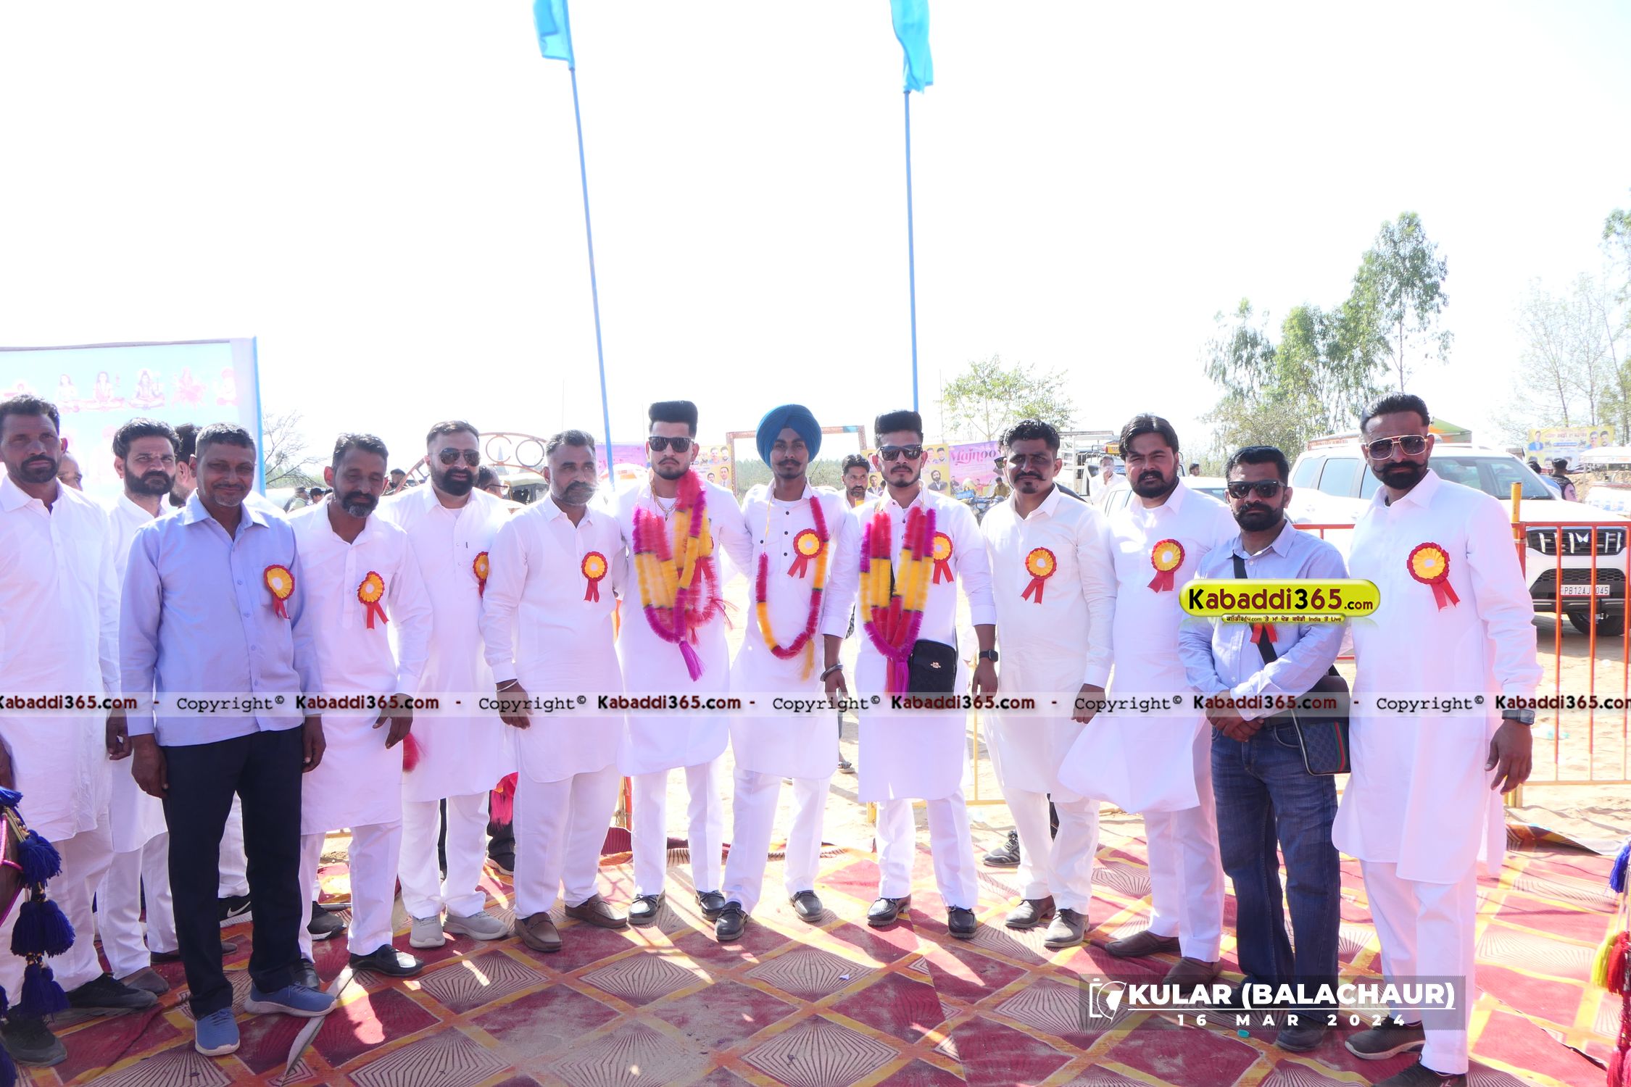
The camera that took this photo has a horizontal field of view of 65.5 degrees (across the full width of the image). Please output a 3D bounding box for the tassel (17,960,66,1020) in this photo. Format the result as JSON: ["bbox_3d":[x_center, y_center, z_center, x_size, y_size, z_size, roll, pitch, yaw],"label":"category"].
[{"bbox_3d":[-1.675,0.965,2.750,0.110,0.125,0.090,-1,3,0],"label":"tassel"}]

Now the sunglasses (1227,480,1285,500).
[{"bbox_3d":[1.200,-0.142,3.434,0.142,0.046,0.145,1,0,28],"label":"sunglasses"}]

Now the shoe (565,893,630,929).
[{"bbox_3d":[-0.786,1.290,4.526,0.270,0.100,0.100,1,4,29],"label":"shoe"}]

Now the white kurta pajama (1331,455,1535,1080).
[{"bbox_3d":[1.643,0.585,3.370,0.340,1.520,0.520,-4,4,-42],"label":"white kurta pajama"}]

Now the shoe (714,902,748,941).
[{"bbox_3d":[-0.281,1.277,4.391,0.105,0.105,0.285,0,4,14],"label":"shoe"}]

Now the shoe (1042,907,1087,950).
[{"bbox_3d":[0.858,1.275,4.292,0.100,0.105,0.270,1,4,29],"label":"shoe"}]

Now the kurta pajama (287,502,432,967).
[{"bbox_3d":[-1.451,0.590,4.030,0.520,1.420,0.350,-1,0,-22],"label":"kurta pajama"}]

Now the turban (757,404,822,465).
[{"bbox_3d":[-0.095,-0.400,4.629,0.232,0.222,0.265,-1,3,1],"label":"turban"}]

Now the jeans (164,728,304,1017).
[{"bbox_3d":[-1.721,0.933,3.757,0.375,0.910,0.300,-3,3,-28],"label":"jeans"}]

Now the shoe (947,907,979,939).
[{"bbox_3d":[0.516,1.287,4.451,0.108,0.105,0.290,-1,3,6],"label":"shoe"}]

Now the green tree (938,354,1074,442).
[{"bbox_3d":[4.732,-2.348,31.113,3.332,4.533,3.332,-1,3,0],"label":"green tree"}]

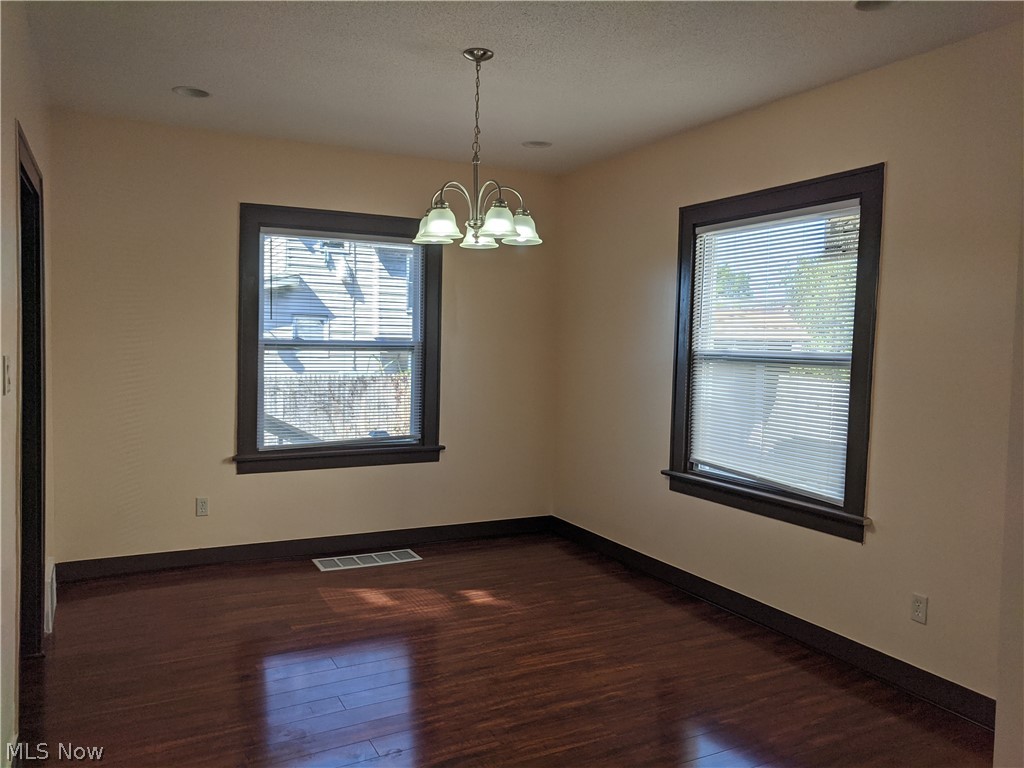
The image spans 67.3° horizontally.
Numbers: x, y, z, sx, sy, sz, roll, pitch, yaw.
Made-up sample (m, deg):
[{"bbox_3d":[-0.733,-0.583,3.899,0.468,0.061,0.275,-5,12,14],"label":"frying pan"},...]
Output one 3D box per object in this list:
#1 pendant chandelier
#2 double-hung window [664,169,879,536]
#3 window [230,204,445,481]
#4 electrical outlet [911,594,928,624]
[{"bbox_3d":[-0.153,-1.038,3.394,0.595,0.810,0.595,1,3,0],"label":"pendant chandelier"},{"bbox_3d":[1.333,-0.165,4.082,0.120,1.712,1.420,0,4,-27],"label":"double-hung window"},{"bbox_3d":[-1.120,-0.285,5.184,1.420,1.711,0.090,0,4,-27],"label":"window"},{"bbox_3d":[1.738,0.960,3.276,0.010,0.114,0.070,0,4,-27],"label":"electrical outlet"}]

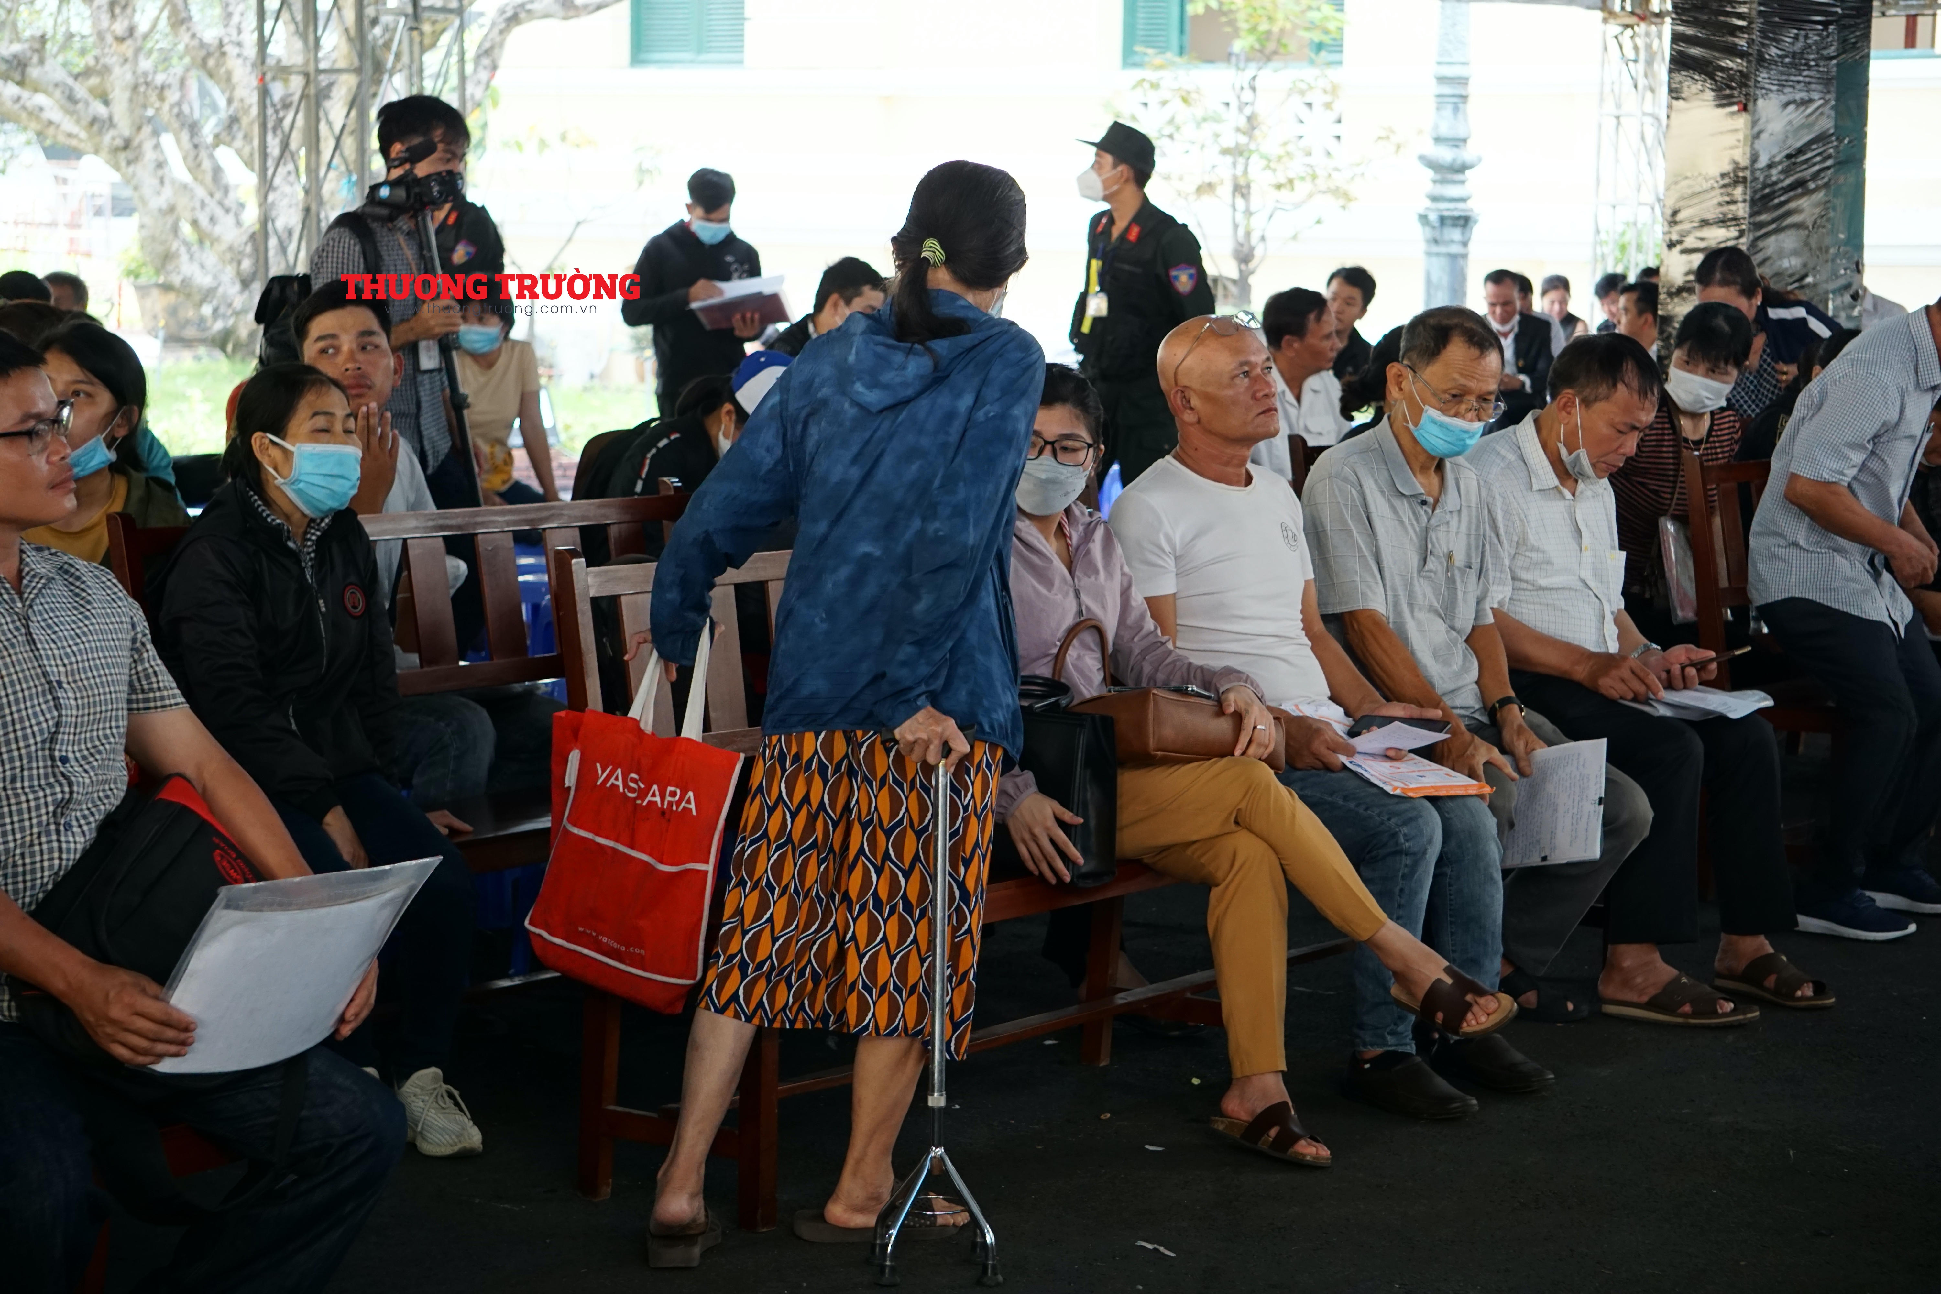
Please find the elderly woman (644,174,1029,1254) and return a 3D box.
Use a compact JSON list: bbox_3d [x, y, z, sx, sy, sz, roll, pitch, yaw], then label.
[{"bbox_3d":[-0.168,0.083,5.943,0.480,1.465,0.420,4,7,35],"label":"elderly woman"}]

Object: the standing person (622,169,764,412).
[{"bbox_3d":[-0.944,-0.854,15.089,0.550,1.557,0.420,-2,6,-21],"label":"standing person"}]

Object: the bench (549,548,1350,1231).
[{"bbox_3d":[0.316,0.239,7.193,0.430,0.920,2.600,4,7,35],"label":"bench"}]

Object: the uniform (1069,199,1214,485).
[{"bbox_3d":[0.562,-0.717,13.996,0.340,1.392,0.500,-4,7,-38],"label":"uniform"}]

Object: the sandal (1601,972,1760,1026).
[{"bbox_3d":[1.250,0.610,7.771,0.275,0.085,0.105,3,6,24],"label":"sandal"}]

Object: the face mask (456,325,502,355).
[{"bbox_3d":[-1.478,-0.922,13.300,0.140,0.100,0.075,2,6,16],"label":"face mask"}]

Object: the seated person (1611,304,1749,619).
[{"bbox_3d":[1.803,-0.203,10.349,0.500,1.206,0.700,-5,7,-41],"label":"seated person"}]

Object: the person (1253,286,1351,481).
[{"bbox_3d":[0.919,-0.277,10.951,0.700,1.227,0.480,4,7,35],"label":"person"}]

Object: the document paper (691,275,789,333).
[{"bbox_3d":[-0.774,-1.153,14.800,0.350,0.240,0.060,-15,46,-10],"label":"document paper"}]

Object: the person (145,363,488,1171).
[{"bbox_3d":[-0.990,0.160,6.678,0.640,1.162,0.500,4,7,35],"label":"person"}]

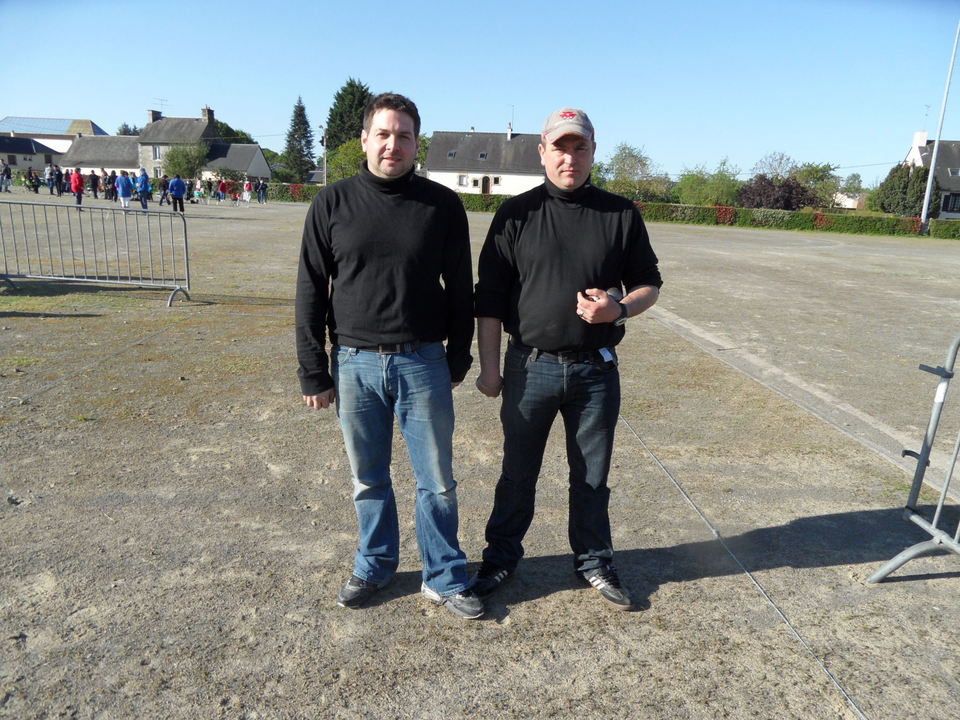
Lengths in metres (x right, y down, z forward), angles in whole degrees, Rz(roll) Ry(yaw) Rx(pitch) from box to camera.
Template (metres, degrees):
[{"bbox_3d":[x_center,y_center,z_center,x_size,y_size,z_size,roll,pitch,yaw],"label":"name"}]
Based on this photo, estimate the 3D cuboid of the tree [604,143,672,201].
[{"bbox_3d":[10.752,-12.198,45.291,4.800,4.945,4.800,2,14,0],"label":"tree"}]

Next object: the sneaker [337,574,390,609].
[{"bbox_3d":[-0.406,0.829,2.539,0.108,0.105,0.290,10,16,29],"label":"sneaker"}]

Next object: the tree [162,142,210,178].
[{"bbox_3d":[-27.780,-18.126,63.000,4.500,5.140,4.300,2,14,0],"label":"tree"}]

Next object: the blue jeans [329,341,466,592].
[{"bbox_3d":[-0.267,0.392,2.386,0.490,0.960,0.330,1,14,-3],"label":"blue jeans"}]

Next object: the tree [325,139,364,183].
[{"bbox_3d":[-12.842,-18.652,65.000,4.600,5.770,4.300,2,14,0],"label":"tree"}]

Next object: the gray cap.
[{"bbox_3d":[0.280,-0.752,2.130,0.178,0.135,0.260,4,14,6],"label":"gray cap"}]

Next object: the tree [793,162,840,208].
[{"bbox_3d":[21.399,-10.557,42.510,3.268,3.932,3.268,2,14,0],"label":"tree"}]

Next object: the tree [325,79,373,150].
[{"bbox_3d":[-12.592,-21.457,64.826,5.472,11.467,5.472,2,14,0],"label":"tree"}]

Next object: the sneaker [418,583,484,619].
[{"bbox_3d":[-0.112,0.852,2.496,0.290,0.105,0.108,16,20,42],"label":"sneaker"}]

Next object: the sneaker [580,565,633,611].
[{"bbox_3d":[0.475,0.837,2.573,0.105,0.110,0.285,-9,18,-37],"label":"sneaker"}]

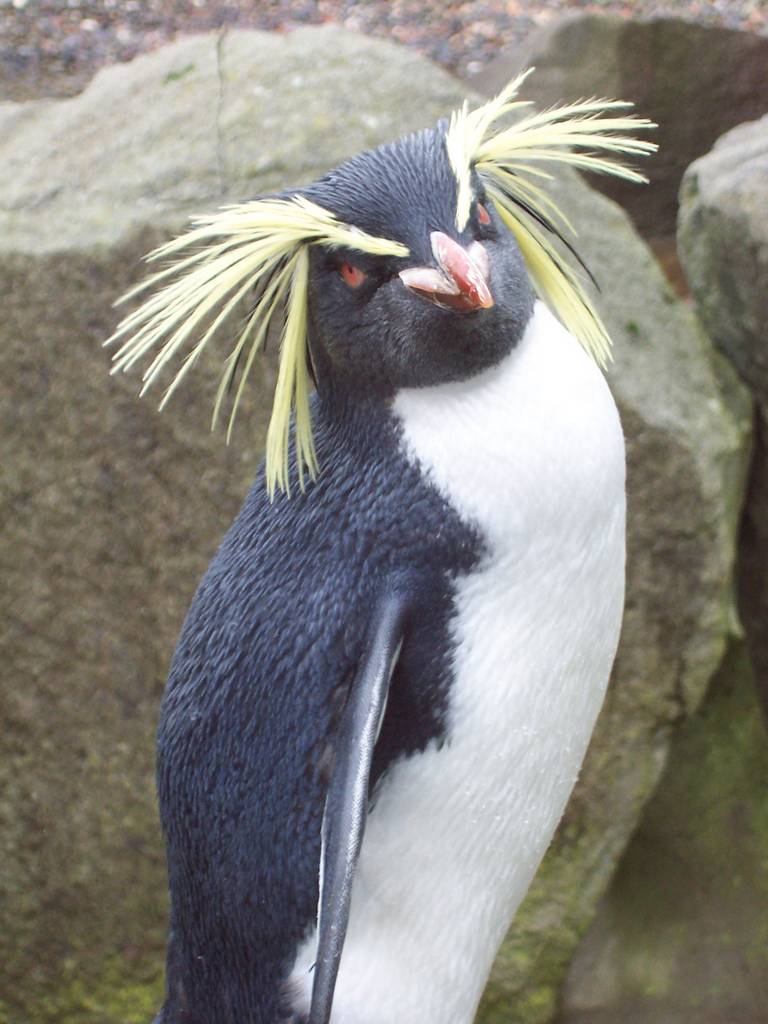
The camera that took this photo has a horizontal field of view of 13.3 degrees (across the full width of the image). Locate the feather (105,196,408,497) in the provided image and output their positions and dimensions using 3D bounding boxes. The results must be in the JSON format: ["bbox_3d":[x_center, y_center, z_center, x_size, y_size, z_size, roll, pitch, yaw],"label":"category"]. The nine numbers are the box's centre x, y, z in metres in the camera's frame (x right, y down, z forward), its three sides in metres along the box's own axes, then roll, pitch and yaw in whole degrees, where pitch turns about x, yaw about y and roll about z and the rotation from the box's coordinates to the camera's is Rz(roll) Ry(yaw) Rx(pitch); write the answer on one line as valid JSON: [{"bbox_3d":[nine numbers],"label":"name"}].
[{"bbox_3d":[-0.046,-0.062,1.200,0.102,0.095,0.060,-23,22,-19],"label":"feather"}]

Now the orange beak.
[{"bbox_3d":[0.025,-0.084,1.155,0.031,0.023,0.041,-25,34,-14],"label":"orange beak"}]

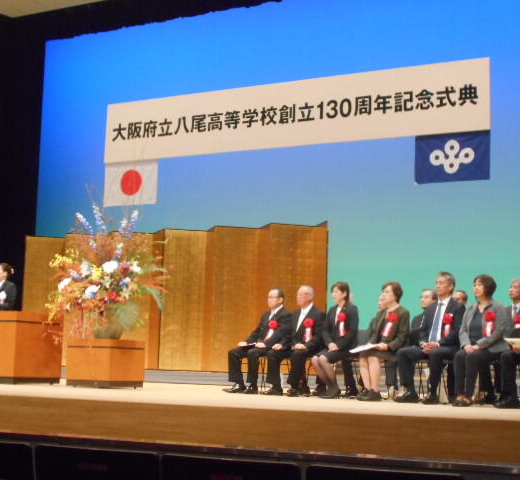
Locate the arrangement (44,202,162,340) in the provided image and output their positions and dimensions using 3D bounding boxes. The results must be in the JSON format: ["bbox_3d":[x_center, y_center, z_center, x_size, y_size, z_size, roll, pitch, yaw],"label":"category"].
[{"bbox_3d":[-1.952,0.398,13.550,1.400,1.720,1.150,-2,-7,30],"label":"arrangement"}]

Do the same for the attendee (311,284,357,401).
[{"bbox_3d":[0.822,1.090,11.703,0.490,1.250,0.720,-4,-8,42],"label":"attendee"}]

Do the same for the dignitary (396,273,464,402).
[{"bbox_3d":[1.752,0.980,10.865,0.570,1.330,0.800,-4,-8,42],"label":"dignitary"}]

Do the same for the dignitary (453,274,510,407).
[{"bbox_3d":[2.137,0.983,10.532,0.510,1.270,0.740,-4,-8,42],"label":"dignitary"}]

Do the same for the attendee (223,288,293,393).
[{"bbox_3d":[0.023,1.152,12.400,0.560,1.240,0.800,-4,-8,42],"label":"attendee"}]

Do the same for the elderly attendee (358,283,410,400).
[{"bbox_3d":[1.288,1.061,11.287,0.510,1.240,0.740,-4,-8,42],"label":"elderly attendee"}]

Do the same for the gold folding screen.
[{"bbox_3d":[-1.528,0.996,17.952,6.200,2.330,0.500,-2,-8,30],"label":"gold folding screen"}]

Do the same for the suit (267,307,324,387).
[{"bbox_3d":[0.432,1.189,12.096,0.560,0.940,0.700,-4,-8,42],"label":"suit"}]

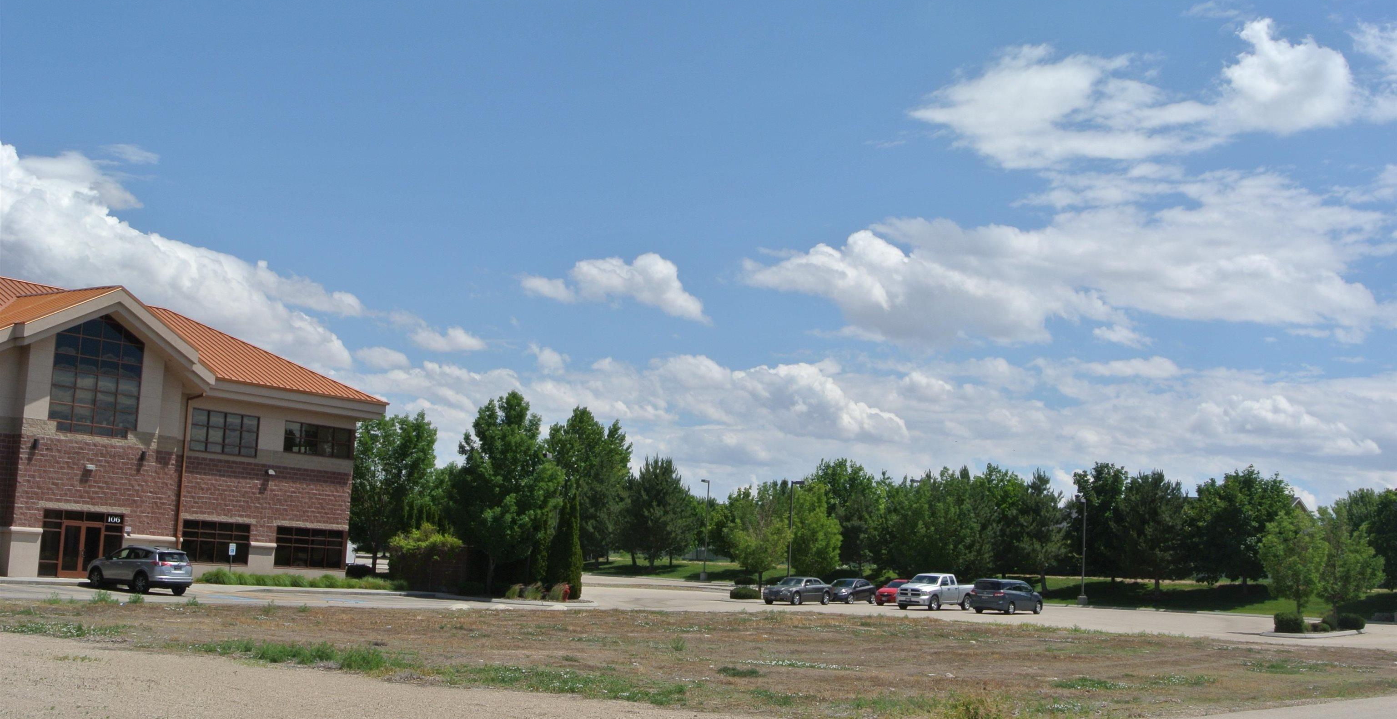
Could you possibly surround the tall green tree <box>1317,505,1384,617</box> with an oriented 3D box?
[{"bbox_3d":[28.176,8.980,70.500,2.843,5.367,2.843,0,-8,22],"label":"tall green tree"}]

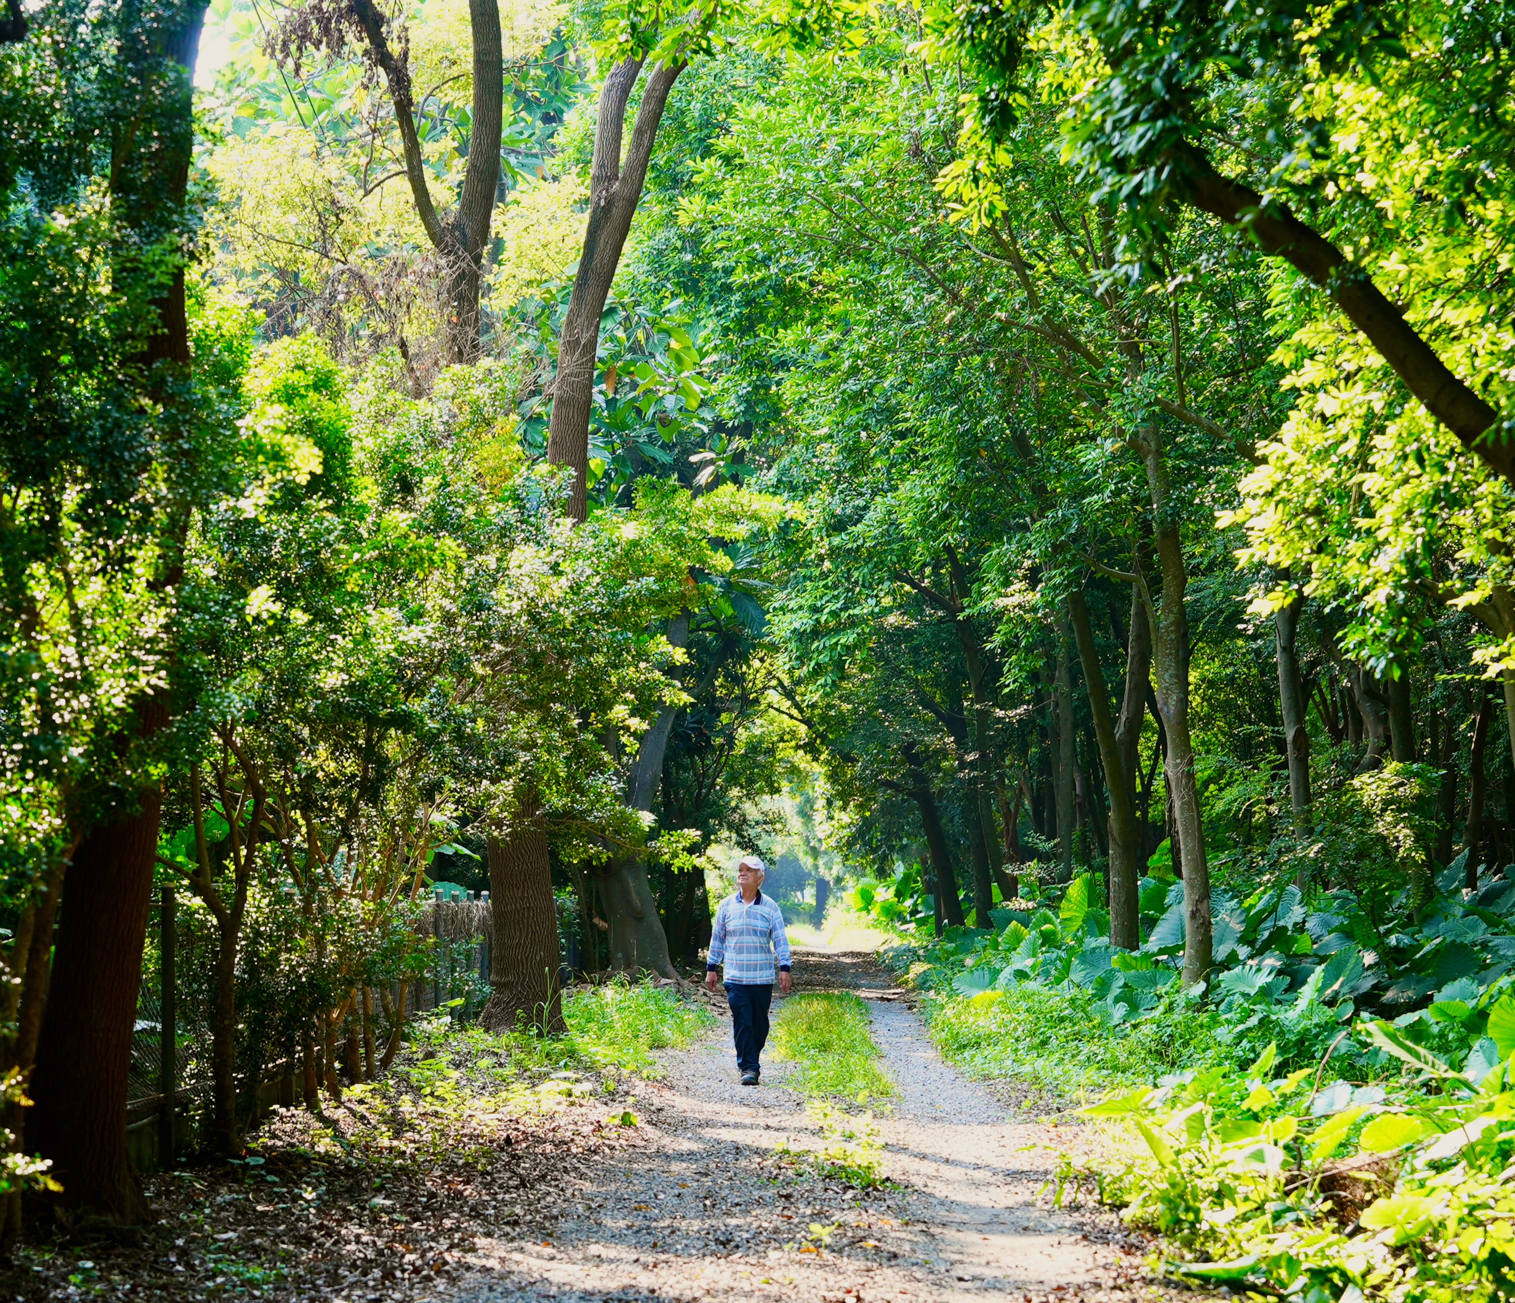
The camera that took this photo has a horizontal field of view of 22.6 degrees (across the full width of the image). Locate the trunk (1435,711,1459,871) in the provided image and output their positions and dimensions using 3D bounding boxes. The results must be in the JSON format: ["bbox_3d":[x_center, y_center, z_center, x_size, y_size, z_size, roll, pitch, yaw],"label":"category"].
[{"bbox_3d":[10.176,2.058,56.000,0.349,2.406,0.340,0,-3,0],"label":"trunk"}]

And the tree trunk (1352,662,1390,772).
[{"bbox_3d":[8.577,0.915,53.000,0.516,1.532,0.420,0,-3,0],"label":"tree trunk"}]

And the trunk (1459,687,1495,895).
[{"bbox_3d":[9.856,1.890,52.000,0.466,2.736,0.380,0,-3,0],"label":"trunk"}]

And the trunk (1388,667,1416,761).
[{"bbox_3d":[8.323,0.807,49.000,0.363,1.220,0.360,0,-3,0],"label":"trunk"}]

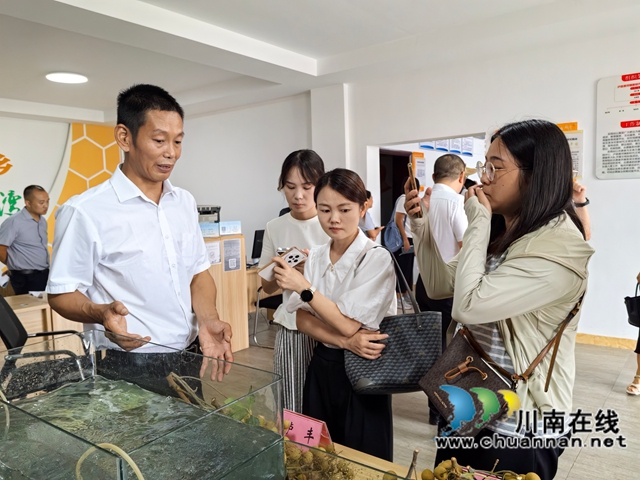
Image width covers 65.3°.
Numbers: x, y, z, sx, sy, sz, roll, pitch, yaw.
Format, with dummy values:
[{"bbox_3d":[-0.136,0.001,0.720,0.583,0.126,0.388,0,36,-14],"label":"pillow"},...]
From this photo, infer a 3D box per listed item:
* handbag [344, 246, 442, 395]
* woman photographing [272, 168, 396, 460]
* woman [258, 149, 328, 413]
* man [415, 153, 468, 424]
[{"bbox_3d":[0.239,0.268,1.670,0.370,0.460,0.160,-4,5,-22],"label":"handbag"},{"bbox_3d":[0.094,0.533,1.694,0.430,1.537,0.390,2,6,33],"label":"woman photographing"},{"bbox_3d":[-0.050,0.474,1.892,0.420,1.626,0.370,-1,5,12],"label":"woman"},{"bbox_3d":[0.833,0.293,3.248,0.340,1.698,0.480,-6,7,-42],"label":"man"}]

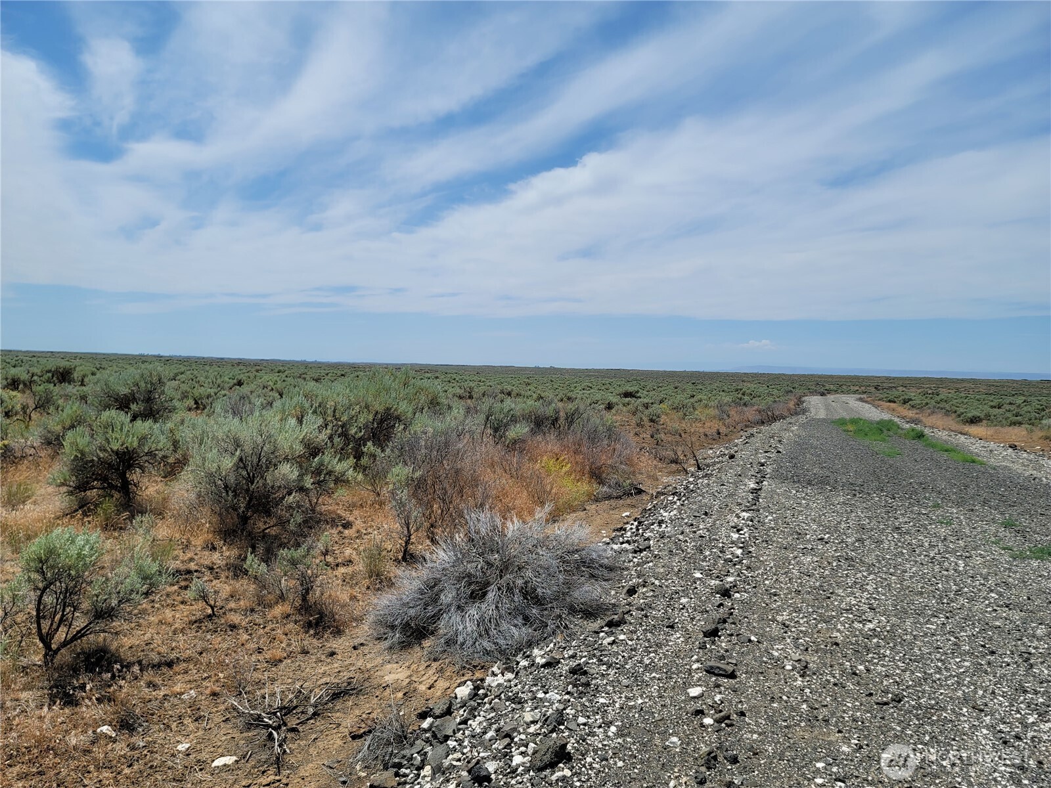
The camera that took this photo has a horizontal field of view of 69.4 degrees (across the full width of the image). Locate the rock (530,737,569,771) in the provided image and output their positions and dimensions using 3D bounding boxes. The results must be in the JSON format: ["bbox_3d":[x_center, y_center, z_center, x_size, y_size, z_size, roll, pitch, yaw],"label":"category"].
[{"bbox_3d":[0.099,1.495,3.154,0.160,0.110,0.136,2,2,3],"label":"rock"}]

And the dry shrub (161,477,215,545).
[{"bbox_3d":[-3.394,1.180,7.652,0.497,0.668,0.448,1,2,-24],"label":"dry shrub"}]

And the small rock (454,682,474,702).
[{"bbox_3d":[-0.329,1.617,4.106,0.110,0.096,0.094,1,2,-4],"label":"small rock"}]

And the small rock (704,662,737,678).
[{"bbox_3d":[0.996,1.415,3.893,0.160,0.060,0.100,2,2,15],"label":"small rock"}]

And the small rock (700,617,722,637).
[{"bbox_3d":[1.092,1.375,4.479,0.120,0.095,0.110,2,2,14],"label":"small rock"}]

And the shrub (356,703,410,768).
[{"bbox_3d":[-0.661,1.587,3.528,0.246,0.260,0.234,1,2,-10],"label":"shrub"}]

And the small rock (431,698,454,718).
[{"bbox_3d":[-0.432,1.627,3.933,0.118,0.082,0.100,1,2,-6],"label":"small rock"}]

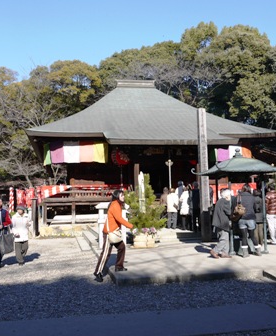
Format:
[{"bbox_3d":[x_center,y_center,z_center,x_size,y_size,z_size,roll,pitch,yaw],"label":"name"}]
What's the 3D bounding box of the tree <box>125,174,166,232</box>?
[{"bbox_3d":[0.219,1.038,10.600,1.150,1.650,1.050,0,-5,-9],"label":"tree"}]

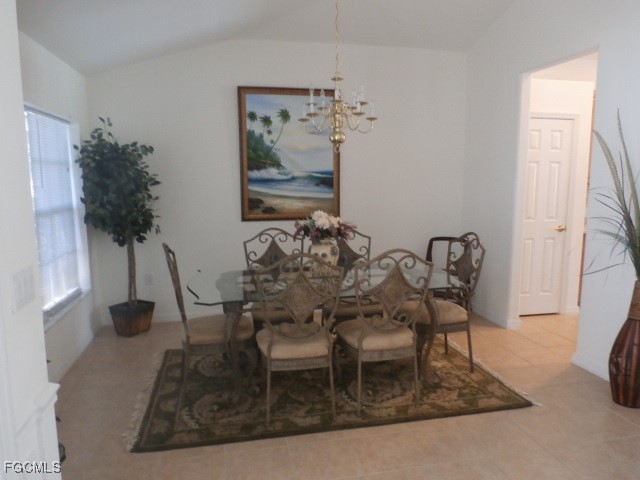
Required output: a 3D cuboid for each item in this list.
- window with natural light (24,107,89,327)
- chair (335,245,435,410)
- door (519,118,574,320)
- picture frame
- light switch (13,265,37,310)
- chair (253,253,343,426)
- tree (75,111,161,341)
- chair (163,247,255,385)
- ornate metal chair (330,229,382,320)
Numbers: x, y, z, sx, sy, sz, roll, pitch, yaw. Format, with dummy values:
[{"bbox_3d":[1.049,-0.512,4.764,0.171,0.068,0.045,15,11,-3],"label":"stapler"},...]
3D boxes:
[{"bbox_3d":[-2.084,-0.221,3.738,0.110,1.540,0.940,-2,8,-11],"label":"window with natural light"},{"bbox_3d":[0.395,0.532,3.039,0.500,1.040,0.580,-2,8,-14],"label":"chair"},{"bbox_3d":[2.268,-0.213,4.809,0.620,2.030,0.050,-2,8,-11],"label":"door"},{"bbox_3d":[-0.288,-0.856,4.699,1.030,1.310,0.050,-2,8,-11],"label":"picture frame"},{"bbox_3d":[-0.931,0.149,1.471,0.014,0.117,0.148,-2,8,-11],"label":"light switch"},{"bbox_3d":[-0.142,0.553,2.893,0.500,1.040,0.580,-1,8,-10],"label":"chair"},{"bbox_3d":[-1.792,-0.097,4.214,0.700,1.980,0.660,-2,8,-11],"label":"tree"},{"bbox_3d":[-0.763,0.512,3.209,0.580,1.040,0.500,-3,8,-18],"label":"chair"},{"bbox_3d":[0.244,0.441,3.737,0.500,1.040,0.580,-2,8,-11],"label":"ornate metal chair"}]

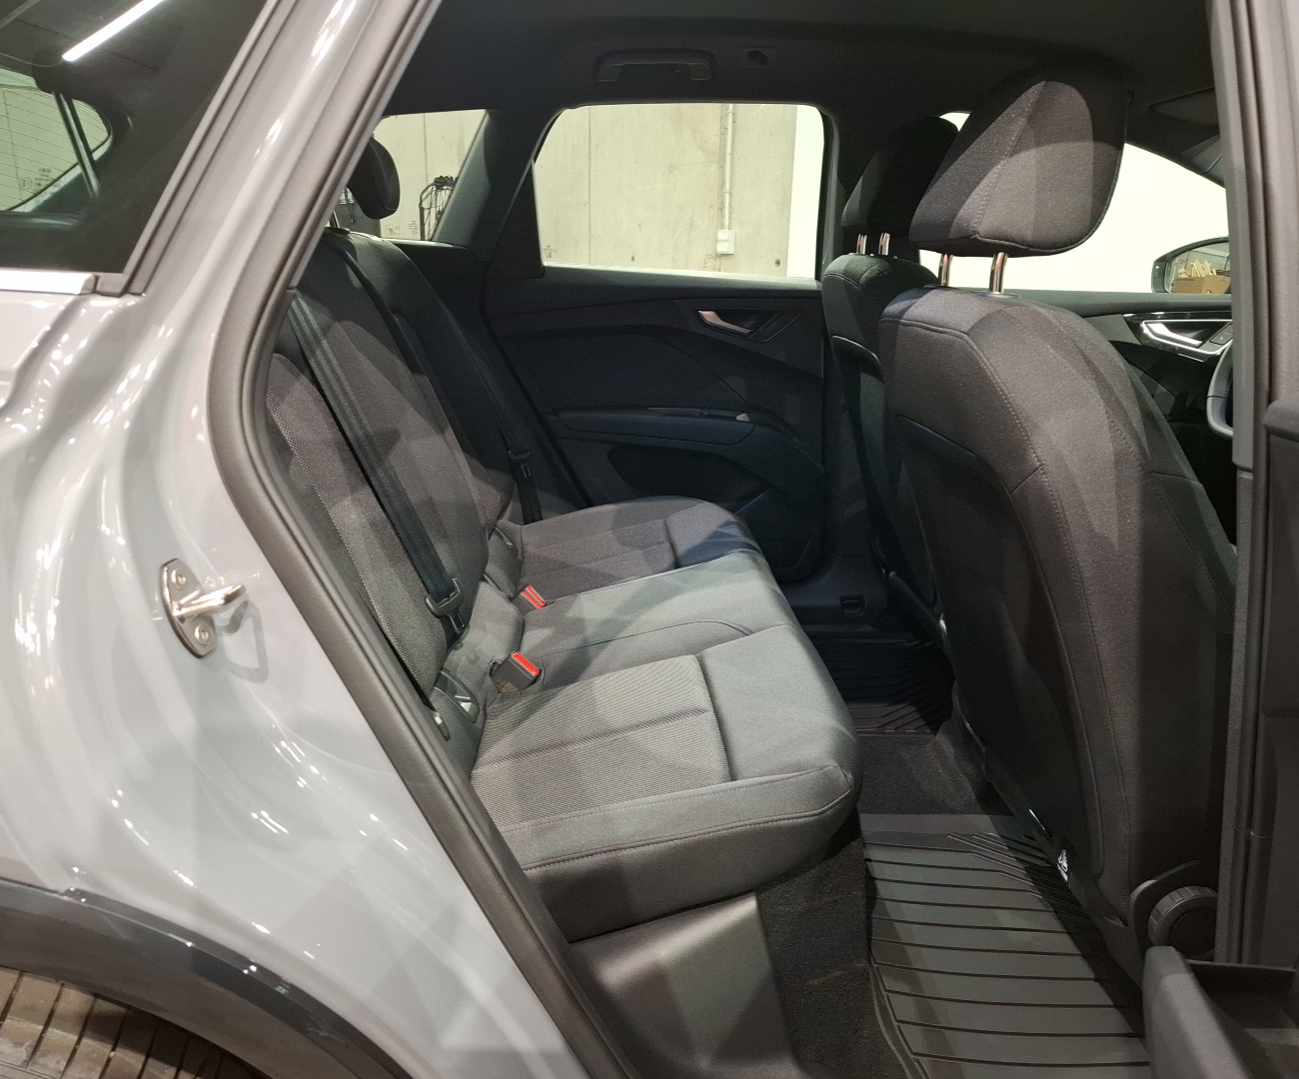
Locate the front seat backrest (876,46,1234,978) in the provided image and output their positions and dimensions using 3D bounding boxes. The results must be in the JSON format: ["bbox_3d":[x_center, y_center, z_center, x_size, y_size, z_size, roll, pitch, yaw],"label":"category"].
[{"bbox_3d":[0.509,-0.043,1.149,0.270,0.940,0.510,-19,18,4],"label":"front seat backrest"}]

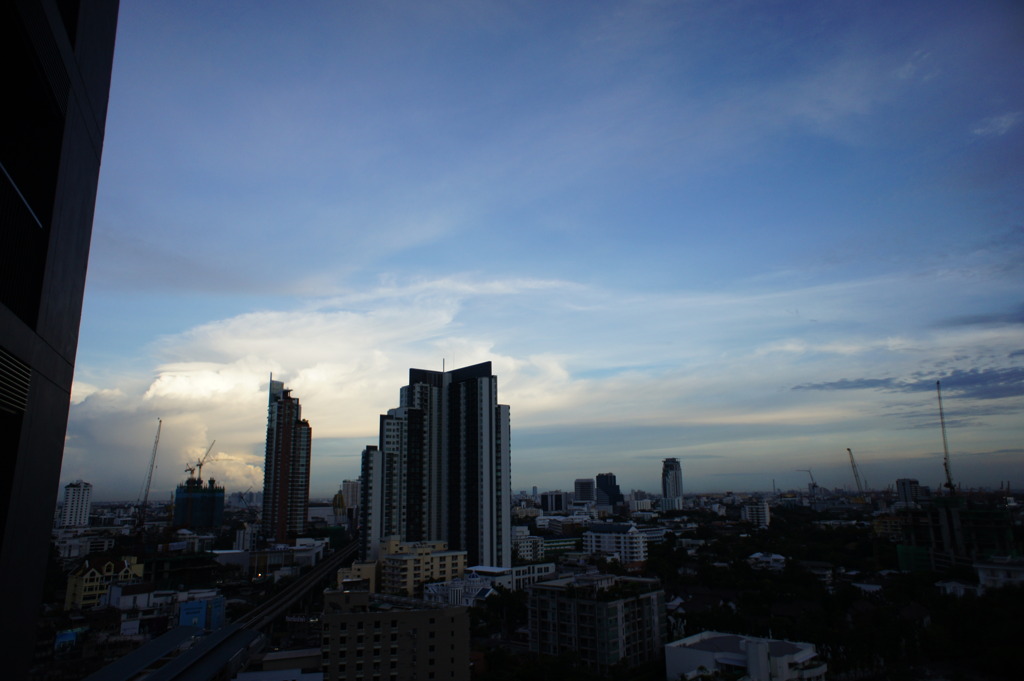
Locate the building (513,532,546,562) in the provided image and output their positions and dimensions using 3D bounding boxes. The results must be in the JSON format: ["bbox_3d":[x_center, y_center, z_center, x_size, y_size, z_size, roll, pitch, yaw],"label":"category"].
[{"bbox_3d":[10.860,150.090,489.920,22.000,19.500,14.000,6,-15,-29],"label":"building"}]

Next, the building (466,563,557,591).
[{"bbox_3d":[-0.270,108.910,303.520,19.000,18.500,36.500,-13,-17,43],"label":"building"}]

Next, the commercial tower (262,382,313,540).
[{"bbox_3d":[-188.470,106.500,572.960,33.000,147.100,26.000,1,-13,-8],"label":"commercial tower"}]

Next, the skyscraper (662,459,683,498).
[{"bbox_3d":[302.400,278.050,1285.990,33.000,109.620,30.000,-5,-13,19],"label":"skyscraper"}]

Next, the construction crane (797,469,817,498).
[{"bbox_3d":[623.620,302.250,1442.180,40.000,61.920,9.000,-6,-14,22],"label":"construction crane"}]

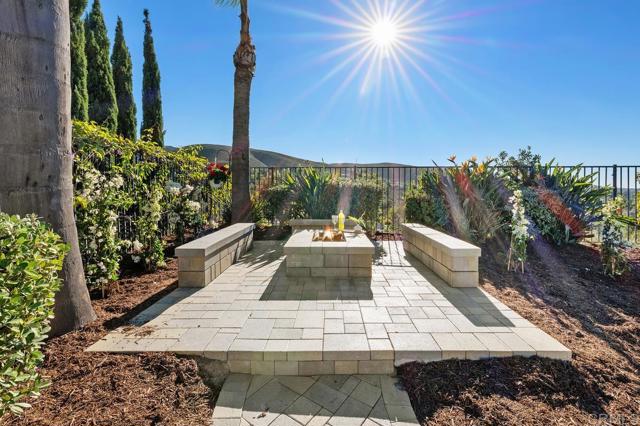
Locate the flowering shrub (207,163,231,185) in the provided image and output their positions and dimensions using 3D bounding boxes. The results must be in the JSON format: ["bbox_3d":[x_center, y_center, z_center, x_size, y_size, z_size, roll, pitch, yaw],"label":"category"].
[{"bbox_3d":[-1.857,-0.704,5.200,0.420,0.430,0.400,0,5,1],"label":"flowering shrub"}]

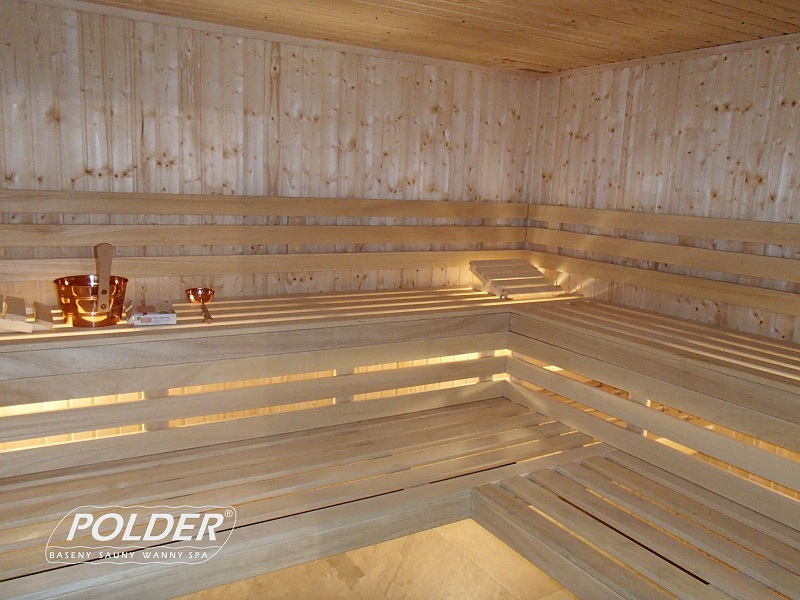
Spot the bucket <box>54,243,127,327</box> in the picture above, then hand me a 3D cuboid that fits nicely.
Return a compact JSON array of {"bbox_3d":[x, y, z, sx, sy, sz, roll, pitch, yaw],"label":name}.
[{"bbox_3d":[-1.083,-0.063,2.288,0.238,0.294,0.273,-7,13,-42],"label":"bucket"}]

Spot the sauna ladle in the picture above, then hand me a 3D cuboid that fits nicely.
[{"bbox_3d":[-0.778,0.020,2.567,0.116,0.059,0.443,-1,11,-21],"label":"sauna ladle"}]

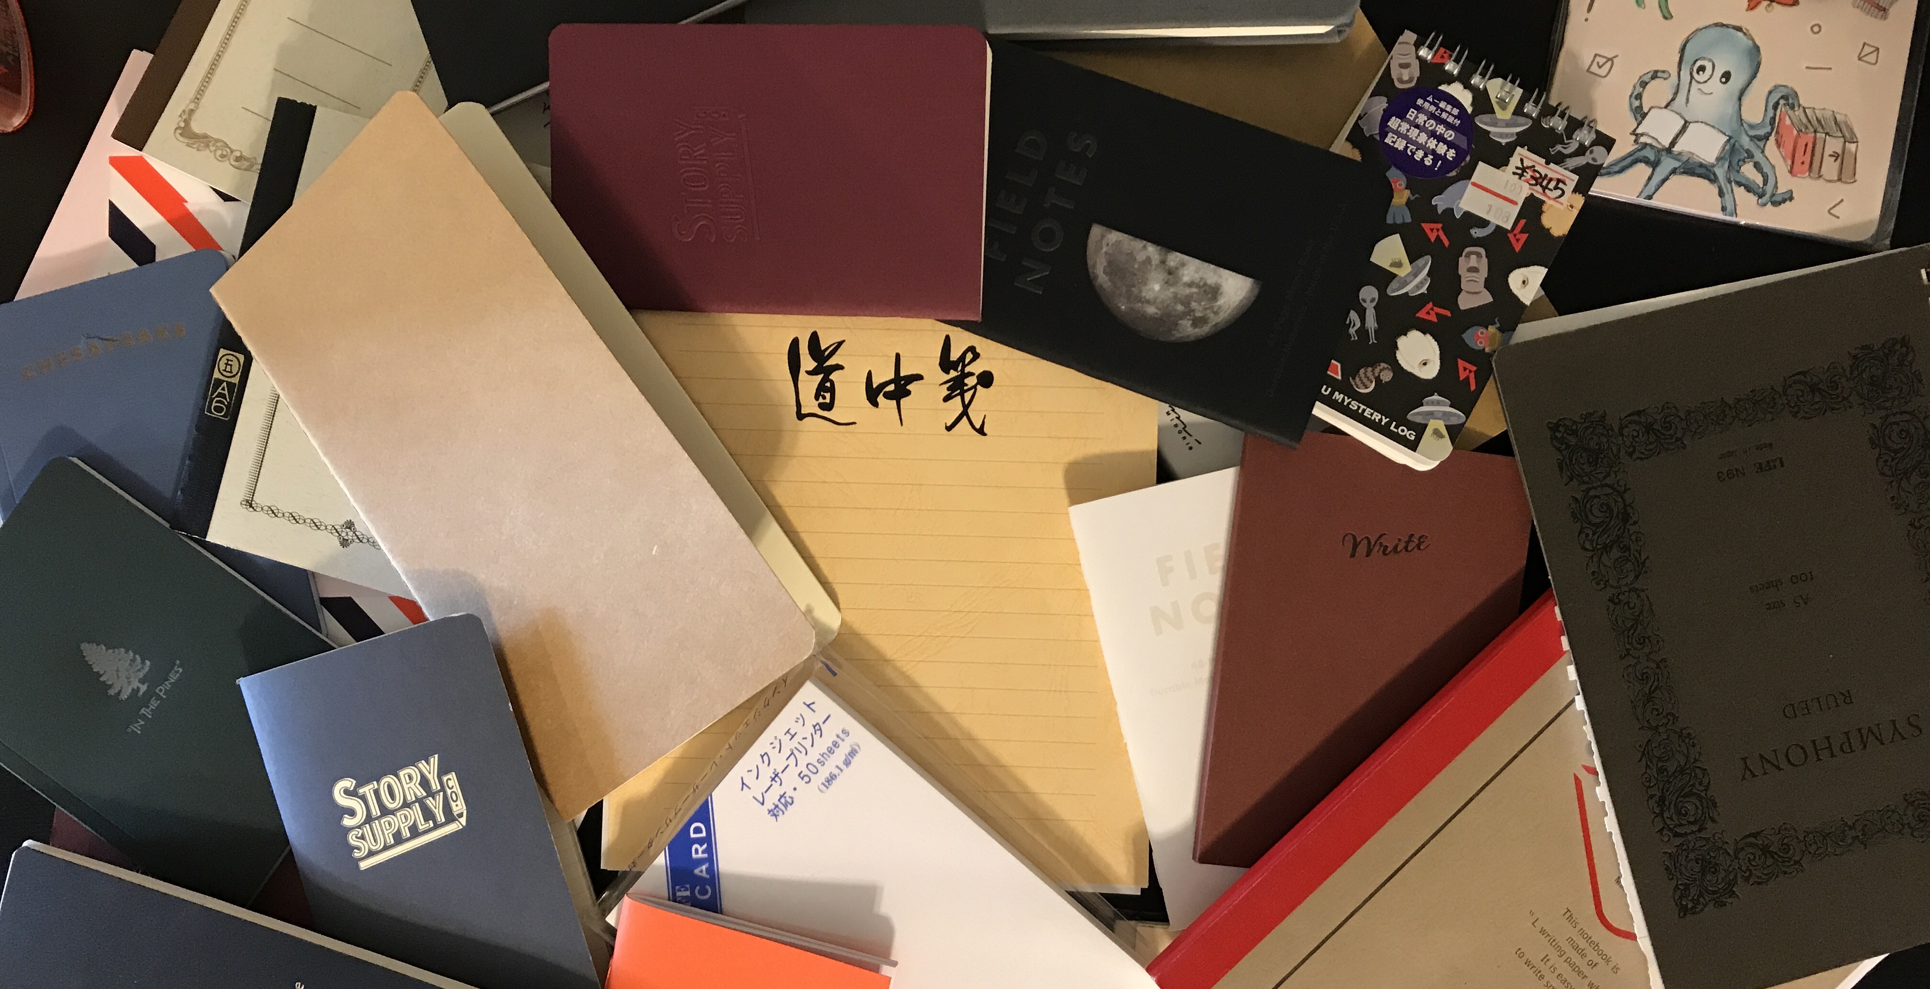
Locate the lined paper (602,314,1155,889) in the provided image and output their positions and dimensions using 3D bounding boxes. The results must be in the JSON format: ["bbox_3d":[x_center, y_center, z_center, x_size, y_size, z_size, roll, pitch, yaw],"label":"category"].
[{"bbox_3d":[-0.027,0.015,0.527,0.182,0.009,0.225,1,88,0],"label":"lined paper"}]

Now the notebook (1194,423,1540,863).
[{"bbox_3d":[0.130,0.054,0.508,0.096,0.009,0.140,6,90,1],"label":"notebook"}]

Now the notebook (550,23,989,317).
[{"bbox_3d":[-0.062,-0.102,0.494,0.140,0.007,0.089,2,94,5],"label":"notebook"}]

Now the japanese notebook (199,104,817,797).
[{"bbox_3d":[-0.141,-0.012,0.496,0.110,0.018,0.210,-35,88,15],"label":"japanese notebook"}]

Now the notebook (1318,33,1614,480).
[{"bbox_3d":[0.146,-0.079,0.502,0.076,0.012,0.117,27,90,0],"label":"notebook"}]

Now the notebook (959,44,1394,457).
[{"bbox_3d":[0.047,-0.081,0.492,0.140,0.006,0.089,17,91,2],"label":"notebook"}]

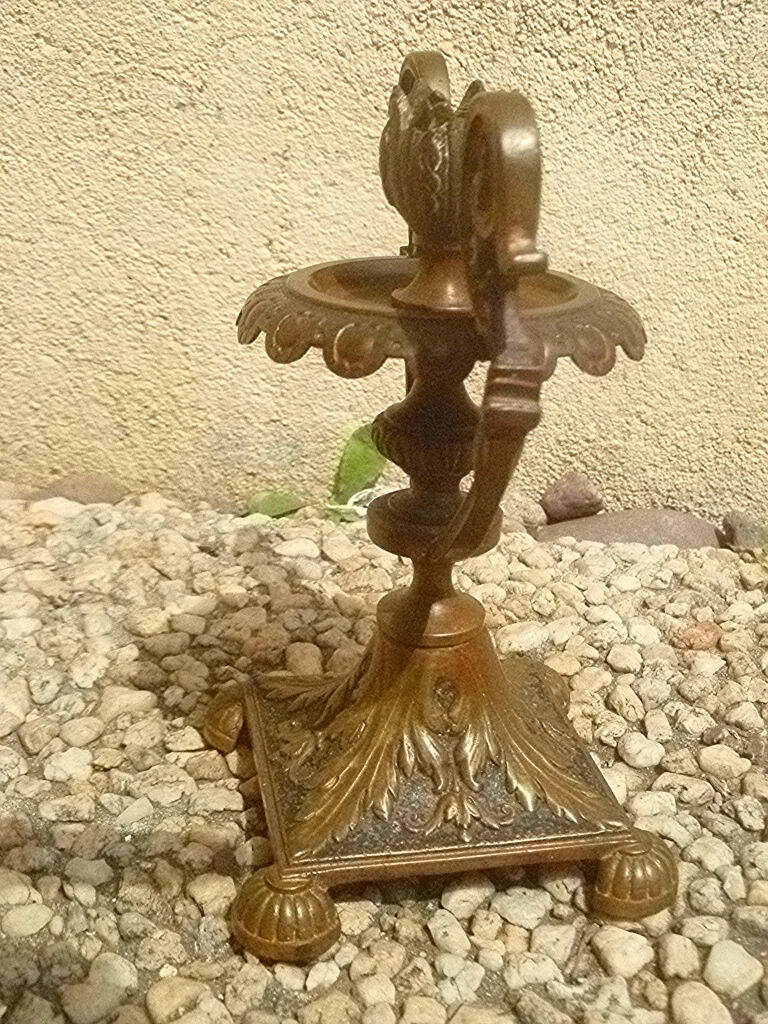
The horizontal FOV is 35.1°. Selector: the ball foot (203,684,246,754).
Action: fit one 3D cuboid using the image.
[{"bbox_3d":[-0.048,0.073,0.429,0.028,0.023,0.028,-3,23,-11],"label":"ball foot"}]

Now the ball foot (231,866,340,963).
[{"bbox_3d":[-0.027,0.111,0.337,0.030,0.023,0.030,-3,23,-11],"label":"ball foot"}]

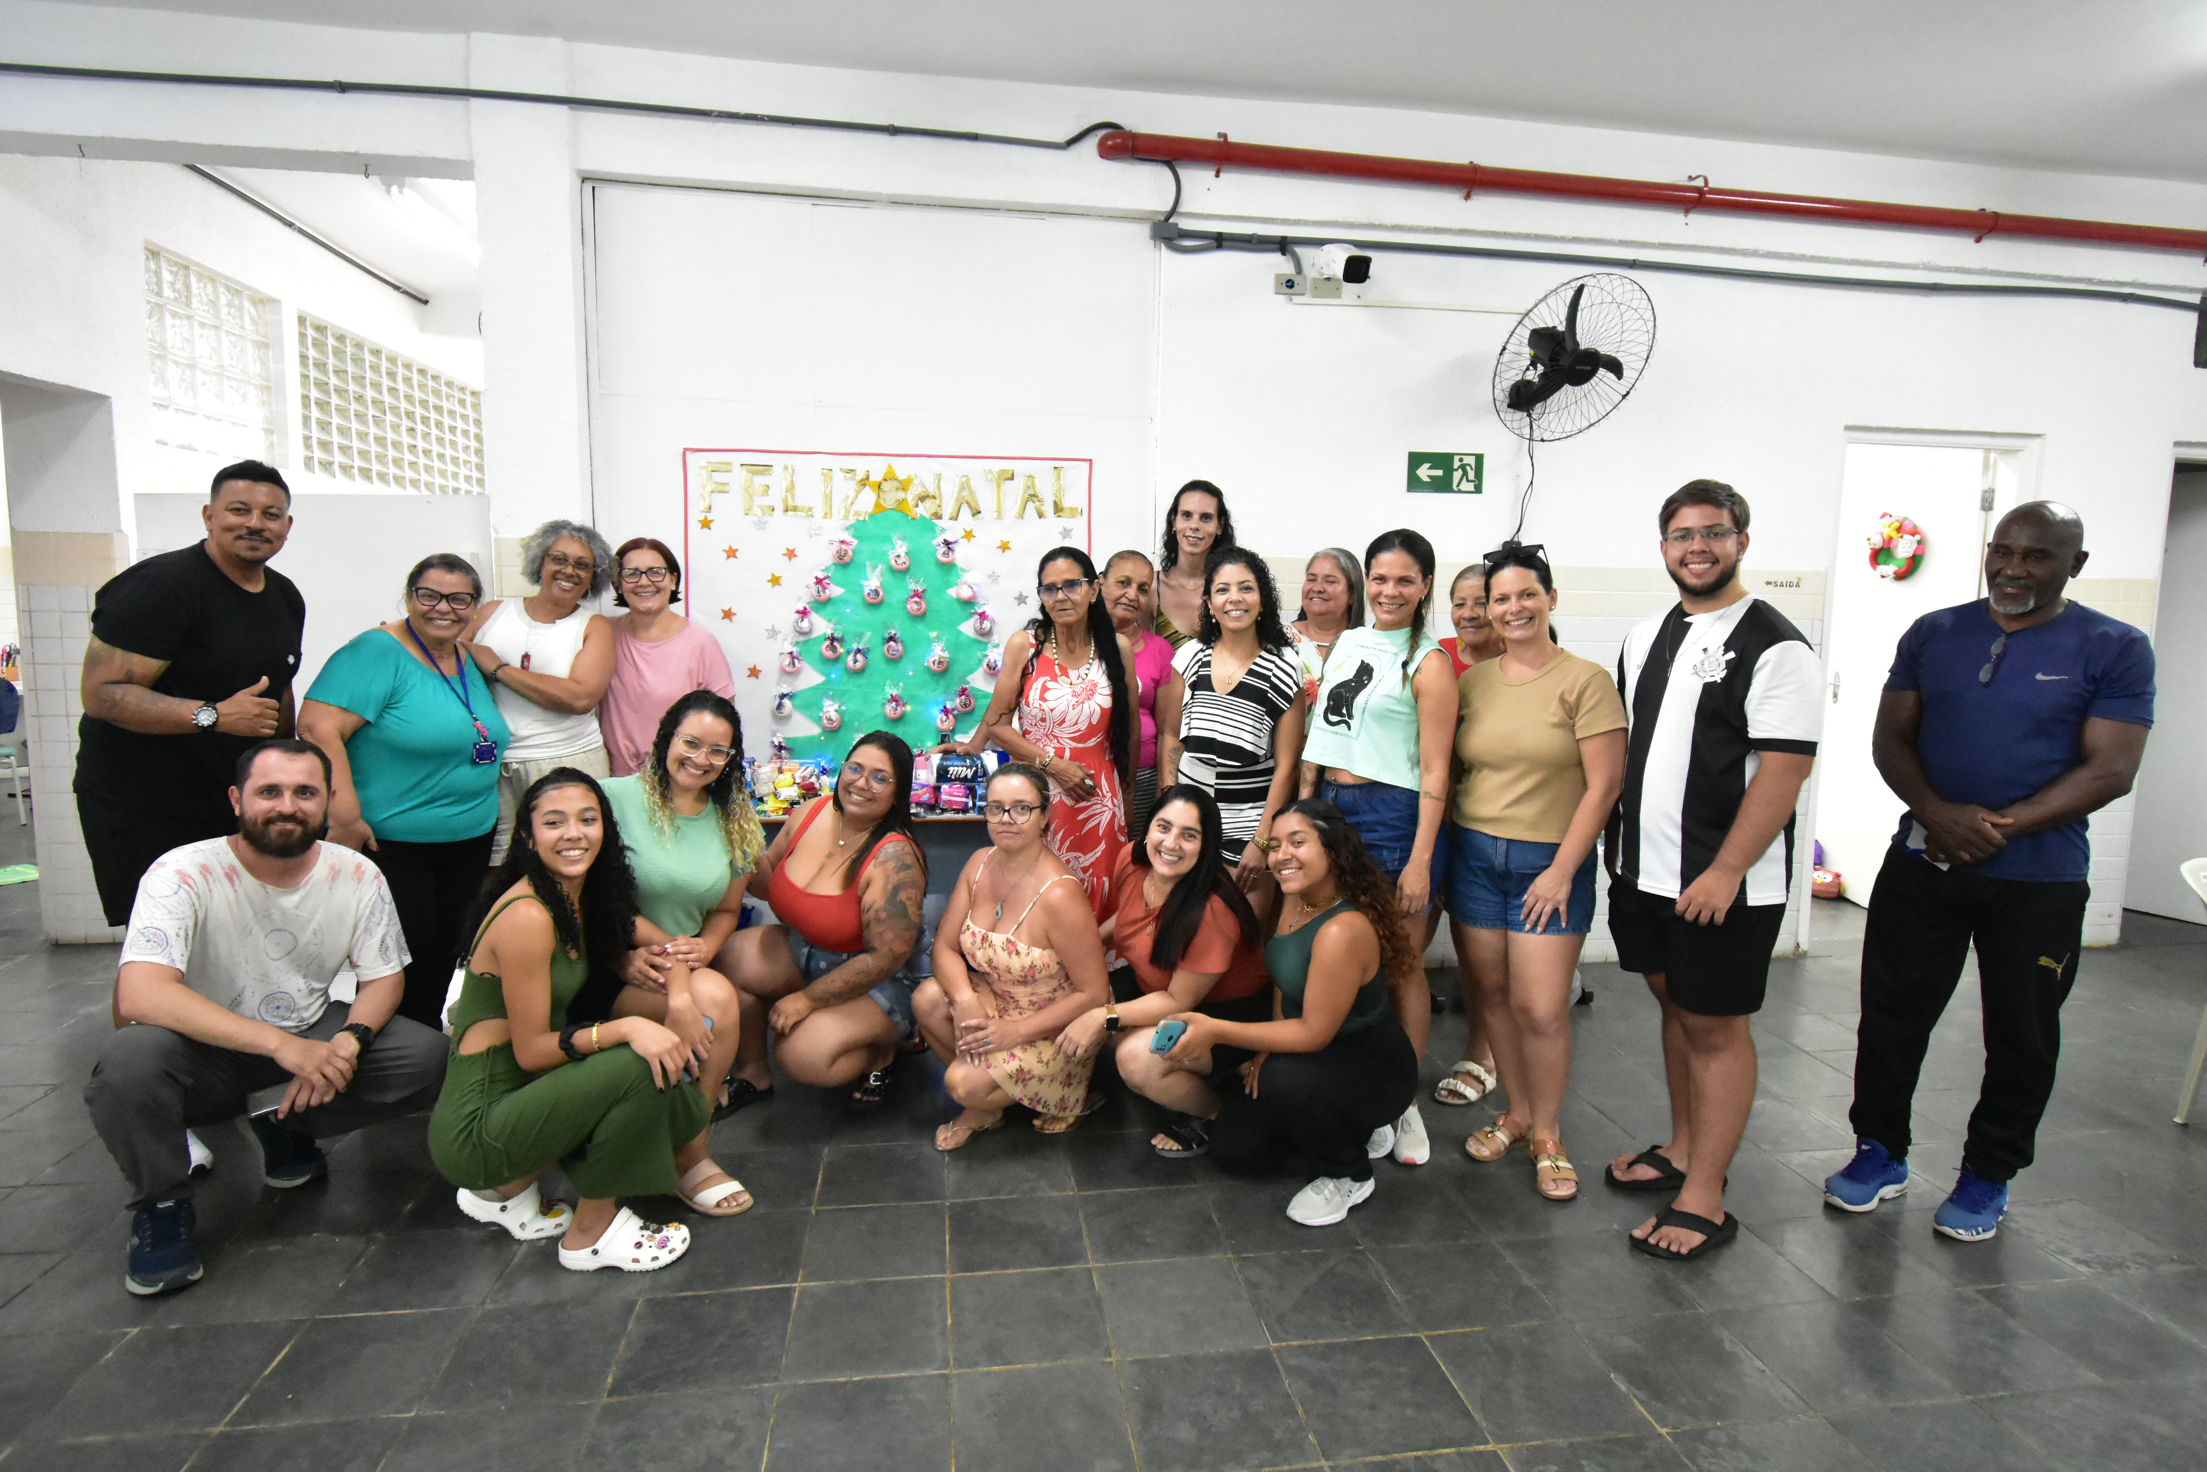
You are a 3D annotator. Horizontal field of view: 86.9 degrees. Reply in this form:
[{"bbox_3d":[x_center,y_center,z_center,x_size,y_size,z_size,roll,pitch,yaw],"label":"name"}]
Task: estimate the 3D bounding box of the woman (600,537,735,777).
[{"bbox_3d":[-1.419,0.172,3.768,0.470,1.600,0.290,-1,7,-17],"label":"woman"}]

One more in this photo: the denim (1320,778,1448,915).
[{"bbox_3d":[0.725,0.289,3.026,0.360,0.335,0.260,7,9,40],"label":"denim"}]

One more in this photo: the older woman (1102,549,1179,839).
[{"bbox_3d":[0.065,0.241,3.554,0.460,1.580,0.290,0,7,-3],"label":"older woman"}]

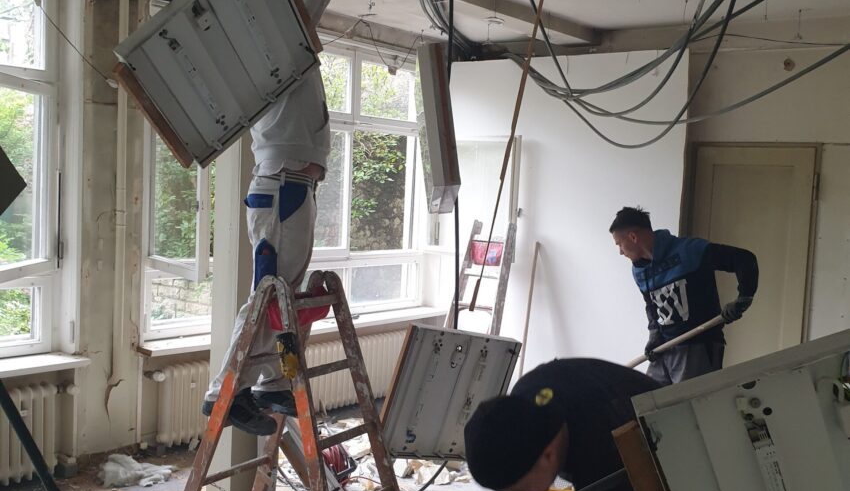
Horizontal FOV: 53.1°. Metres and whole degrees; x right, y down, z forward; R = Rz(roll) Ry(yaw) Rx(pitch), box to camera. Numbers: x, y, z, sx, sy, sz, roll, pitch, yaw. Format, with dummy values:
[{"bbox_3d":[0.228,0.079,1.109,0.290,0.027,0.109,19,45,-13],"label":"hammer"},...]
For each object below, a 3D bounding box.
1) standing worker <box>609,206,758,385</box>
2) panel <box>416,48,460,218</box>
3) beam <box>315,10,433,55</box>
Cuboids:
[{"bbox_3d":[1.263,0.627,4.229,0.680,1.620,0.500,6,5,37],"label":"standing worker"},{"bbox_3d":[0.056,-0.514,3.967,0.122,0.620,0.620,-5,-9,-2],"label":"panel"},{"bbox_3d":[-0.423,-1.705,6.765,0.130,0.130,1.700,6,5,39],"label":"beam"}]

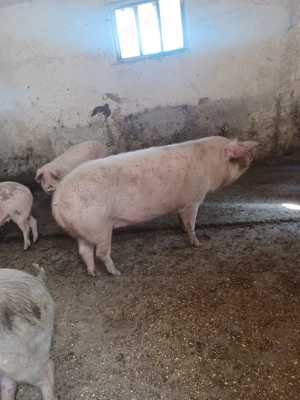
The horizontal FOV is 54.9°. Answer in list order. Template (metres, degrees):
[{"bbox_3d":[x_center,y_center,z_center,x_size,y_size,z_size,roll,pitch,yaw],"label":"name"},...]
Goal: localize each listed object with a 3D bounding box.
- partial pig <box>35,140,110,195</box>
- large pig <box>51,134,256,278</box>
[{"bbox_3d":[-0.813,-0.307,3.520,0.340,0.630,1.200,3,25,26],"label":"partial pig"},{"bbox_3d":[0.178,-0.018,2.207,1.702,0.845,0.450,-18,25,-22],"label":"large pig"}]

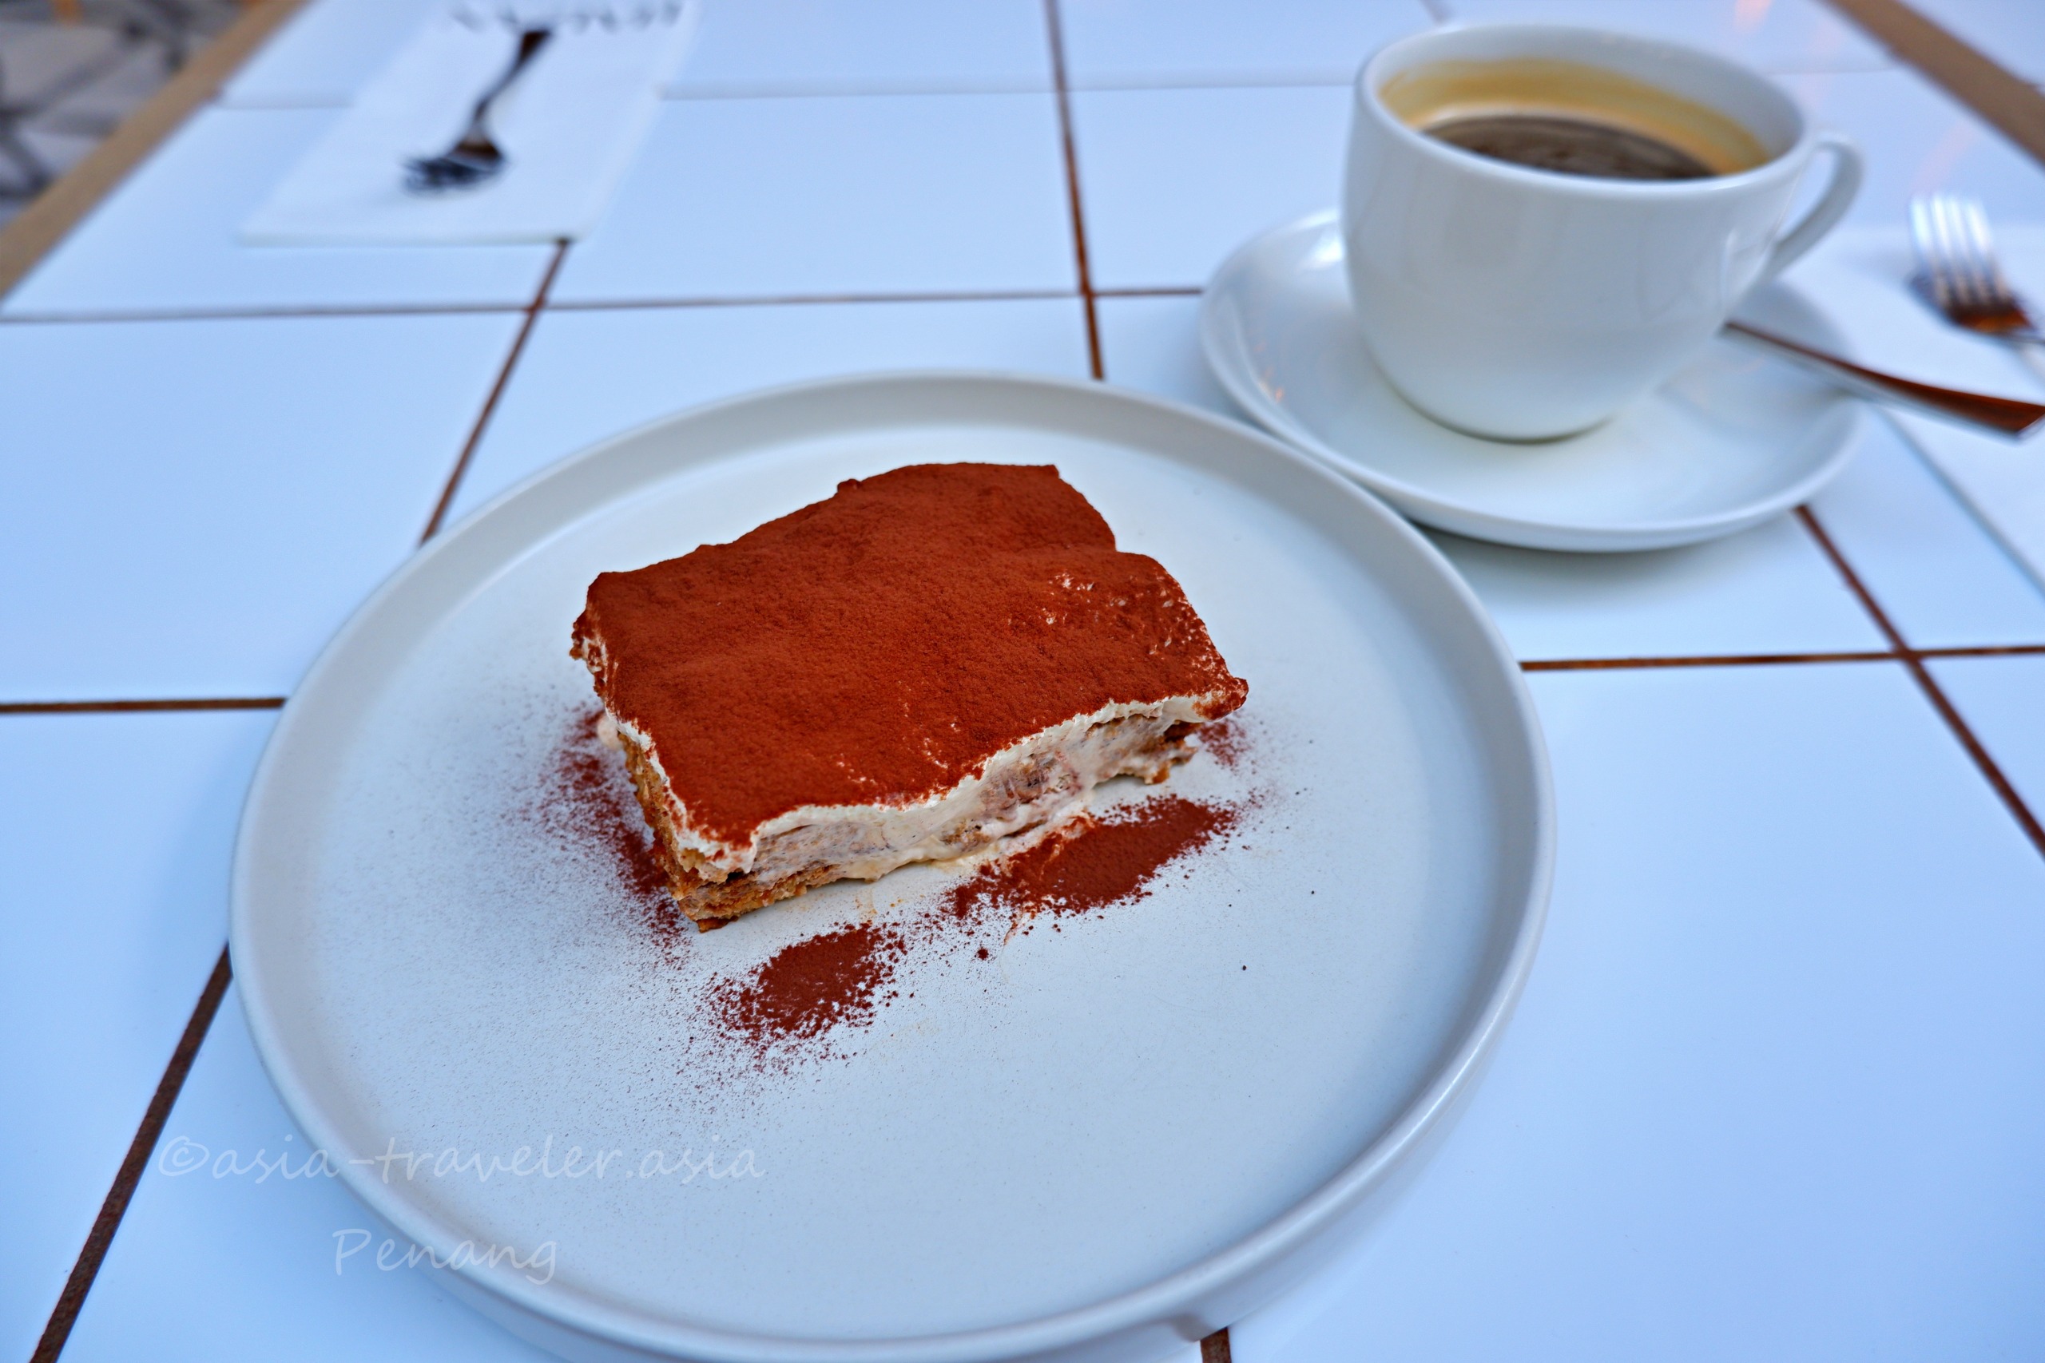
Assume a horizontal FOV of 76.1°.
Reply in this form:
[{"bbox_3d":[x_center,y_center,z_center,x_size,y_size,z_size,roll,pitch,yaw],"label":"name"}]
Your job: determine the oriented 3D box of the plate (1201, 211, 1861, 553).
[{"bbox_3d":[0.117,-0.074,0.316,0.148,0.021,0.148,0,45,0],"label":"plate"}]

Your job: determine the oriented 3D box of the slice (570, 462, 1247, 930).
[{"bbox_3d":[-0.021,-0.001,0.231,0.091,0.024,0.069,-17,47,-16],"label":"slice"}]

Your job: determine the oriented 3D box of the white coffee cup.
[{"bbox_3d":[0.126,-0.098,0.295,0.111,0.067,0.089,0,45,1],"label":"white coffee cup"}]

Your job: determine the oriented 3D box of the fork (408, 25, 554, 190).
[{"bbox_3d":[-0.184,-0.207,0.457,0.021,0.015,0.143,-2,45,-1],"label":"fork"}]

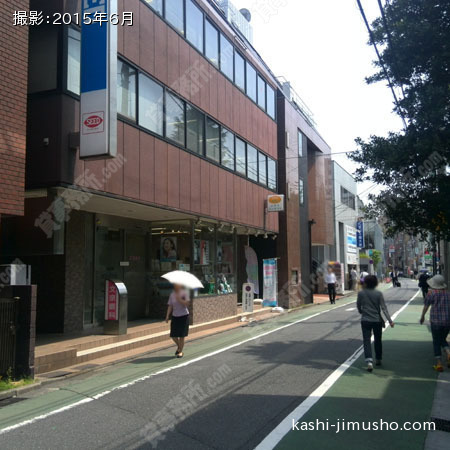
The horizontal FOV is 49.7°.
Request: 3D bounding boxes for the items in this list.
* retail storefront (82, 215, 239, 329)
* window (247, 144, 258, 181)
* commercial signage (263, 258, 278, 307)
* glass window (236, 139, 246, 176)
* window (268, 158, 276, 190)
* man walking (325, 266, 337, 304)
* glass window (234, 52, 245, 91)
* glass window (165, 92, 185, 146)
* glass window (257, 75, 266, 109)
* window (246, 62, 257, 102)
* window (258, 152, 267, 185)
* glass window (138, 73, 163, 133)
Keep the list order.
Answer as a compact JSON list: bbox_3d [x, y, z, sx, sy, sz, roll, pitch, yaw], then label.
[{"bbox_3d":[-1.409,1.338,14.084,1.500,2.880,6.250,-3,-6,24],"label":"retail storefront"},{"bbox_3d":[0.996,-2.309,17.857,0.100,1.292,1.130,-3,-6,23],"label":"window"},{"bbox_3d":[1.781,2.263,19.000,0.580,1.820,0.060,-3,-6,24],"label":"commercial signage"},{"bbox_3d":[0.575,-2.425,17.179,0.100,1.230,0.956,-3,-5,23],"label":"glass window"},{"bbox_3d":[2.011,-2.132,20.570,0.100,1.230,1.114,-3,-5,23],"label":"window"},{"bbox_3d":[5.067,2.907,23.200,0.500,1.740,0.340,-3,-6,24],"label":"man walking"},{"bbox_3d":[0.520,-5.470,17.149,0.100,1.332,1.018,-3,-6,23],"label":"glass window"},{"bbox_3d":[-1.295,-2.701,12.537,0.100,1.130,1.035,-3,-6,24],"label":"glass window"},{"bbox_3d":[1.451,-5.280,19.297,0.100,1.332,1.039,-3,-6,23],"label":"glass window"},{"bbox_3d":[0.984,-5.375,18.218,0.100,1.332,1.141,-3,-6,23],"label":"window"},{"bbox_3d":[1.514,-2.250,19.398,0.100,1.230,0.904,-3,-5,23],"label":"window"},{"bbox_3d":[-1.754,-2.852,11.506,0.100,1.172,1.042,-3,-6,24],"label":"glass window"}]

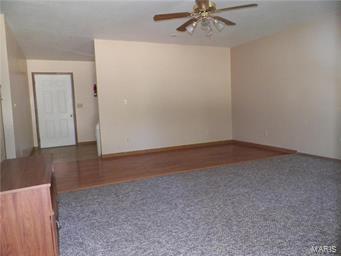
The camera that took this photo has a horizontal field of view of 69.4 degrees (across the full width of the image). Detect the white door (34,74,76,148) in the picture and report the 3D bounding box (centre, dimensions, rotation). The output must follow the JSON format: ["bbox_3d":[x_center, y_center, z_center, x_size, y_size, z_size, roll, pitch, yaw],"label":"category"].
[{"bbox_3d":[-3.220,-0.487,6.920,0.920,2.030,0.060,-5,6,-23],"label":"white door"}]

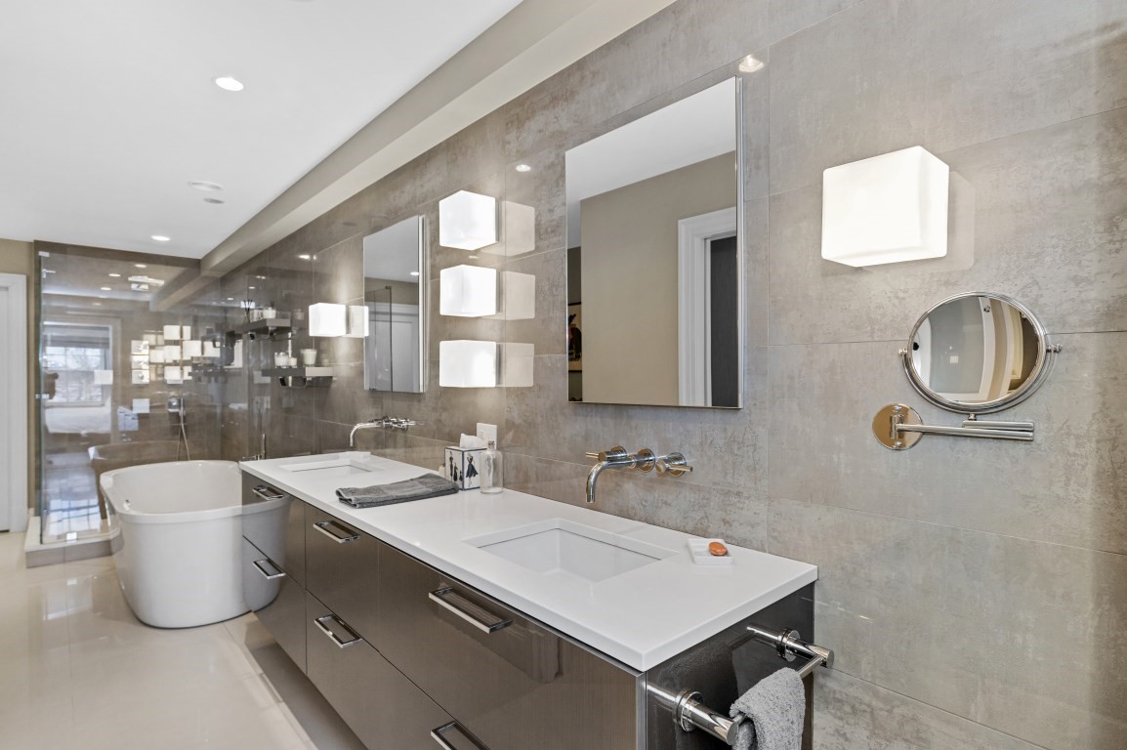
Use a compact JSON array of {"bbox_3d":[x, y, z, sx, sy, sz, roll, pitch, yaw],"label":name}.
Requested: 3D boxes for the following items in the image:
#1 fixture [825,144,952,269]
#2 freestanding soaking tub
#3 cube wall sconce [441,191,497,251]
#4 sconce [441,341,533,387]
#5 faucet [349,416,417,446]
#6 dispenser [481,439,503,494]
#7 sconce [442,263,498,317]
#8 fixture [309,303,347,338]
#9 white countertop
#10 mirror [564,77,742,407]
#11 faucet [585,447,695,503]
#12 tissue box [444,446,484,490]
[{"bbox_3d":[0.585,-0.294,1.083,0.157,0.161,0.161,-1,1,-41],"label":"fixture"},{"bbox_3d":[-2.158,0.907,3.422,0.770,0.593,1.776,-1,1,-41],"label":"freestanding soaking tub"},{"bbox_3d":[-0.337,-0.548,2.138,0.156,0.161,0.157,-1,1,-41],"label":"cube wall sconce"},{"bbox_3d":[-0.337,-0.037,2.128,0.155,0.160,0.158,-1,1,-41],"label":"sconce"},{"bbox_3d":[-0.864,0.254,2.721,0.215,0.130,0.380,-1,1,-41],"label":"faucet"},{"bbox_3d":[-0.246,0.310,2.033,0.074,0.174,0.074,0,1,0],"label":"dispenser"},{"bbox_3d":[-0.335,-0.296,2.143,0.156,0.162,0.158,-1,1,-41],"label":"sconce"},{"bbox_3d":[-1.254,-0.288,3.164,0.150,0.160,0.160,-1,1,-41],"label":"fixture"},{"bbox_3d":[-0.443,0.414,1.946,0.567,0.029,2.334,-1,1,-41],"label":"white countertop"},{"bbox_3d":[0.215,-0.307,1.614,0.022,0.770,0.600,-1,1,-41],"label":"mirror"},{"bbox_3d":[0.149,0.263,1.535,0.220,0.120,0.371,-1,1,-41],"label":"faucet"},{"bbox_3d":[-0.345,0.335,2.177,0.123,0.138,0.124,-1,1,-41],"label":"tissue box"}]

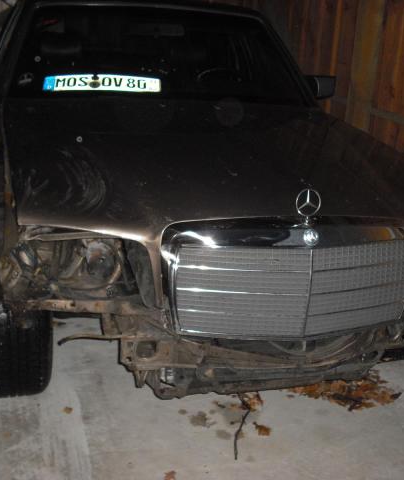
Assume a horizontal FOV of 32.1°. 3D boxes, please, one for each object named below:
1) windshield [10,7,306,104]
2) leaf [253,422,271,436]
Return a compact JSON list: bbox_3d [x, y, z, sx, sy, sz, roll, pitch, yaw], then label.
[{"bbox_3d":[-0.179,-0.864,3.221,1.420,0.130,0.605,-2,58,-19],"label":"windshield"},{"bbox_3d":[0.201,0.639,2.369,0.062,0.015,0.078,6,17,6],"label":"leaf"}]

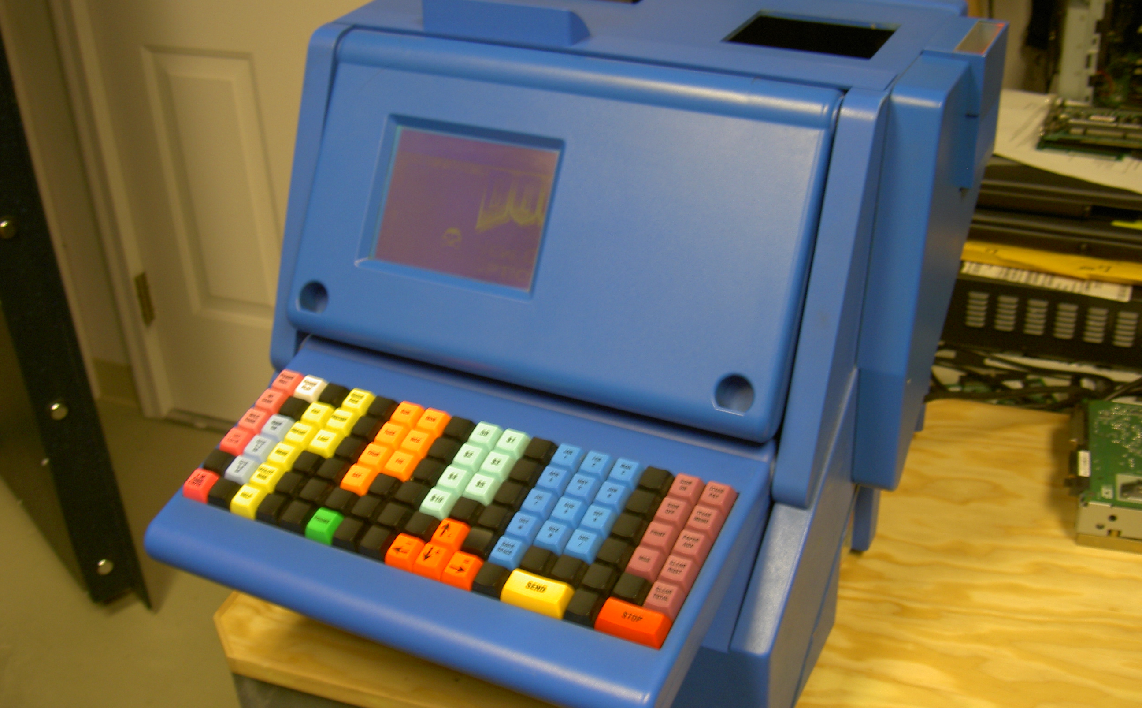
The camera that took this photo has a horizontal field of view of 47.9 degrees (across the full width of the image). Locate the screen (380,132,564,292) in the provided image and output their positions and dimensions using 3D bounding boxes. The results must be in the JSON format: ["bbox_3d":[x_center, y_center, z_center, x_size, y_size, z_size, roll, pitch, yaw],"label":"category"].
[{"bbox_3d":[-0.067,-0.094,0.827,0.117,0.088,0.012,13,2,24],"label":"screen"}]

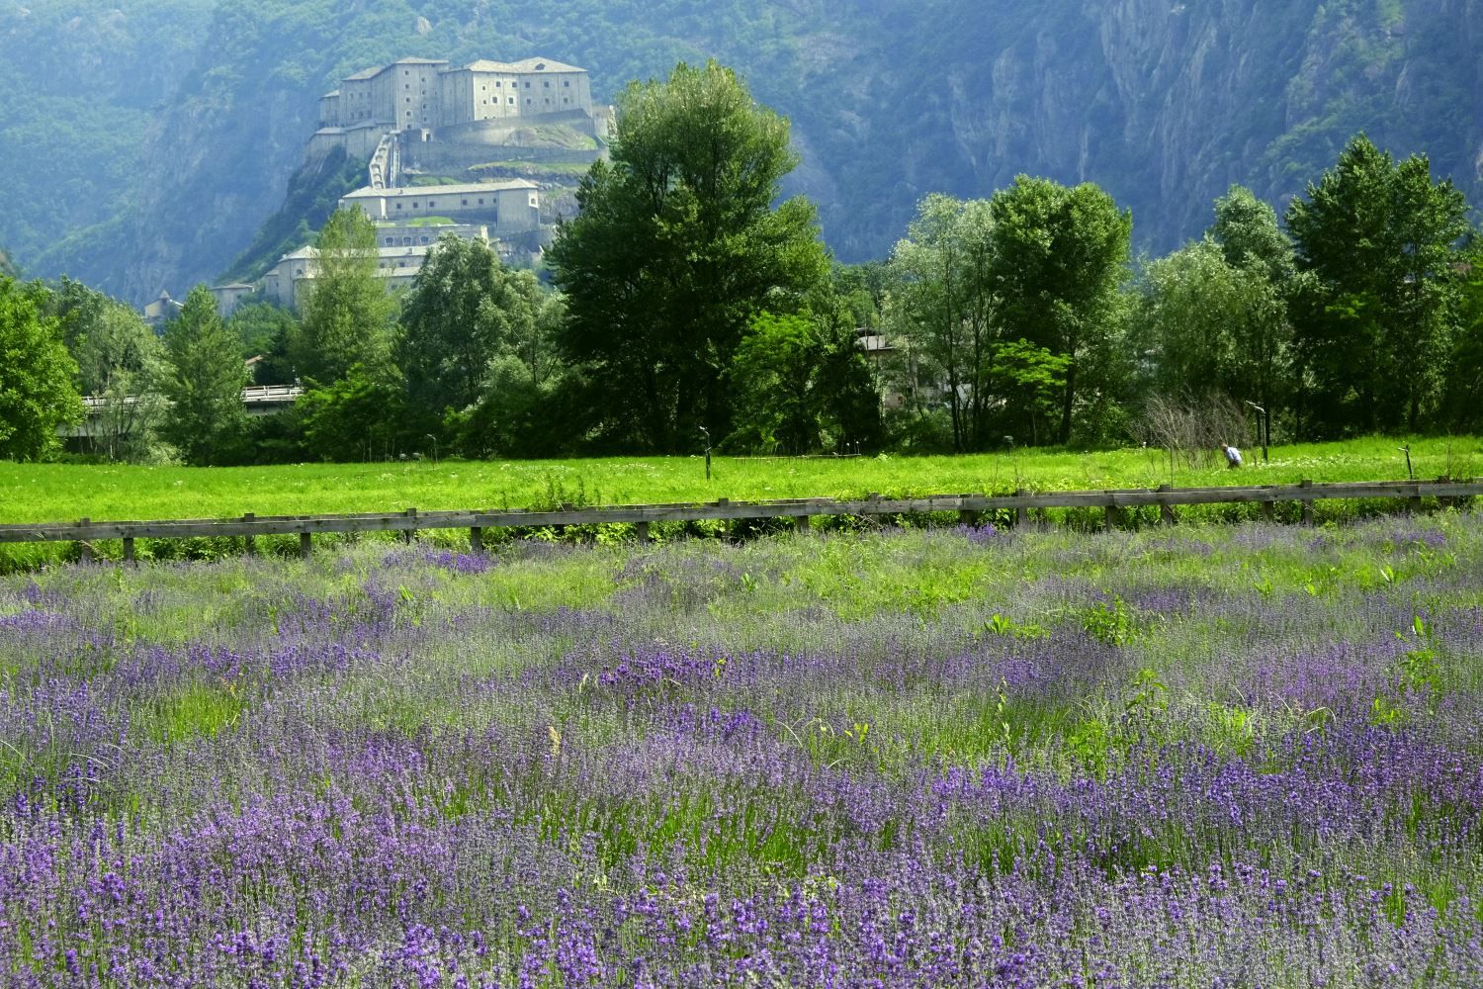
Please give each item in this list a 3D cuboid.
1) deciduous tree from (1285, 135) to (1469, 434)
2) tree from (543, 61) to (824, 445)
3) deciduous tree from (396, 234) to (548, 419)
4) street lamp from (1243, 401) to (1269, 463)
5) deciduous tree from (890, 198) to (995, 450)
[{"bbox_3d":[27.907,-9.052,150.000,8.082,13.425,7.274,-1,1,0],"label":"deciduous tree"},{"bbox_3d":[-2.242,-10.117,147.000,12.105,17.044,11.500,-1,1,0],"label":"tree"},{"bbox_3d":[-11.532,-6.379,147.000,6.576,9.568,6.247,-1,1,0],"label":"deciduous tree"},{"bbox_3d":[15.825,-1.869,105.000,0.765,2.029,0.150,-1,1,-11],"label":"street lamp"},{"bbox_3d":[8.643,-7.301,147.000,4.882,11.113,4.638,-1,1,0],"label":"deciduous tree"}]

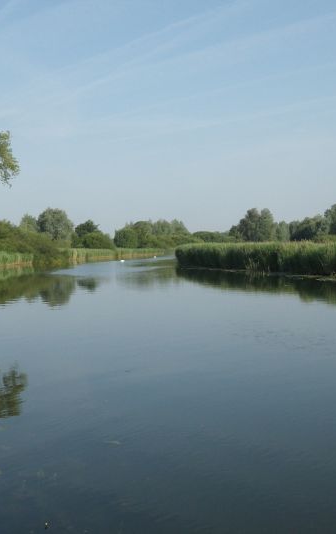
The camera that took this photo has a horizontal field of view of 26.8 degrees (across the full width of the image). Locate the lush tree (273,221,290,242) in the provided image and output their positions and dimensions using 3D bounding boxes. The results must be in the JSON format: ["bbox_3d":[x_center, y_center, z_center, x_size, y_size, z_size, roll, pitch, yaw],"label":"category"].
[{"bbox_3d":[27.361,-7.691,170.000,4.339,7.519,4.122,-1,2,0],"label":"lush tree"}]

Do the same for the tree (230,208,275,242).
[{"bbox_3d":[18.793,-8.083,155.000,9.671,9.551,9.187,-1,2,0],"label":"tree"}]

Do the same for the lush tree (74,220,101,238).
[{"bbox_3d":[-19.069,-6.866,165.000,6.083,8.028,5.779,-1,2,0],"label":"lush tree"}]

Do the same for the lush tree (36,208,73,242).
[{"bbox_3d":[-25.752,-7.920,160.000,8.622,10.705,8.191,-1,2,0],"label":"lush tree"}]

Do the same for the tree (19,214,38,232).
[{"bbox_3d":[-33.388,-7.686,170.000,4.821,9.939,4.580,-1,2,0],"label":"tree"}]

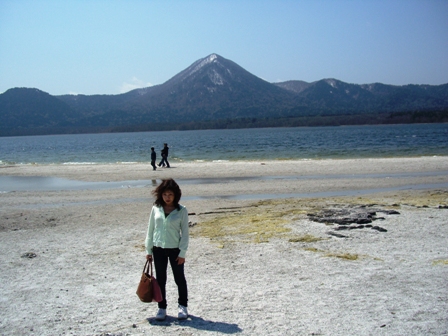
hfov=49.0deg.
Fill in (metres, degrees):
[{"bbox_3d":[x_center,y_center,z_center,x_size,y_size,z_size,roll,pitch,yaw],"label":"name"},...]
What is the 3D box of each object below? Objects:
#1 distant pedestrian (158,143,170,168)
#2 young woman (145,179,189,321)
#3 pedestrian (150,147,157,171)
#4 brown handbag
[{"bbox_3d":[-4.219,-0.860,34.875,0.800,1.740,0.500,-2,4,0],"label":"distant pedestrian"},{"bbox_3d":[-0.644,0.933,5.609,0.500,1.600,0.360,-1,4,5],"label":"young woman"},{"bbox_3d":[-4.769,-0.602,33.366,0.420,1.550,0.450,-1,4,3],"label":"pedestrian"},{"bbox_3d":[-0.853,1.293,5.629,0.170,0.440,0.360,-4,5,-30],"label":"brown handbag"}]

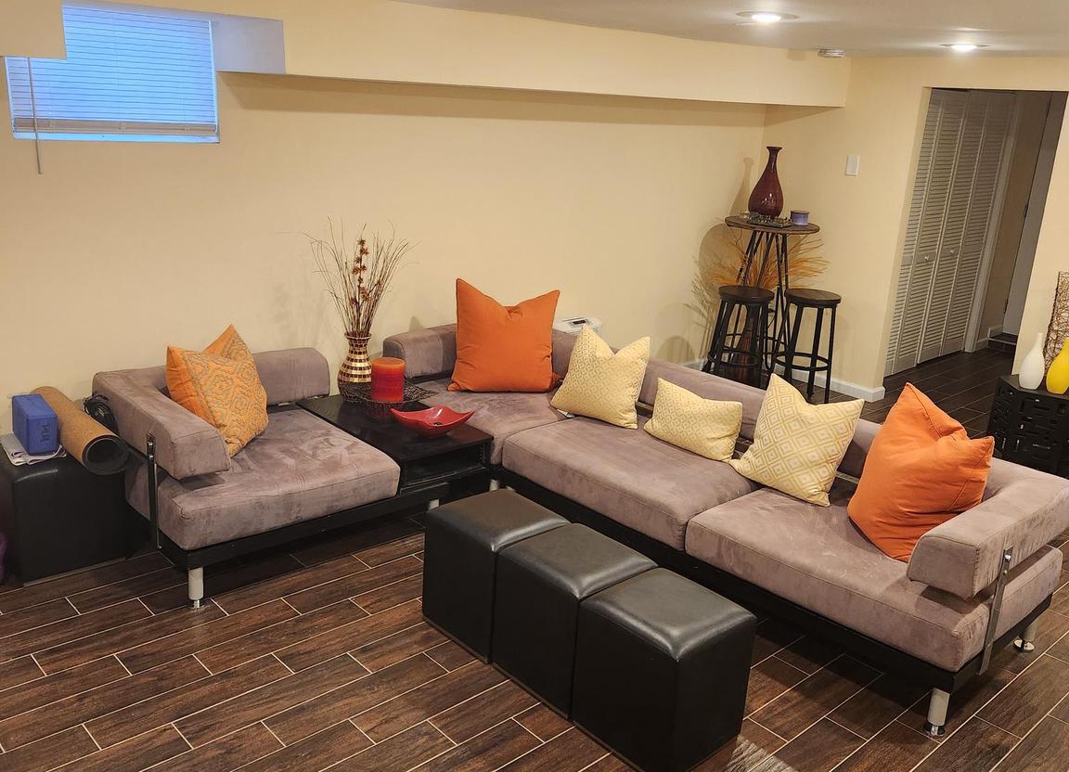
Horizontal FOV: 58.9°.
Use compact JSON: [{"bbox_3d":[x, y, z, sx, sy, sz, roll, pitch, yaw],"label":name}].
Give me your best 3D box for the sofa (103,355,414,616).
[{"bbox_3d":[-1.132,0.306,3.888,0.988,0.664,0.869,-12,23,-41],"label":"sofa"}]

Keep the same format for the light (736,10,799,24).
[{"bbox_3d":[0.906,-1.428,3.679,0.238,0.037,0.238,-12,23,-41],"label":"light"}]

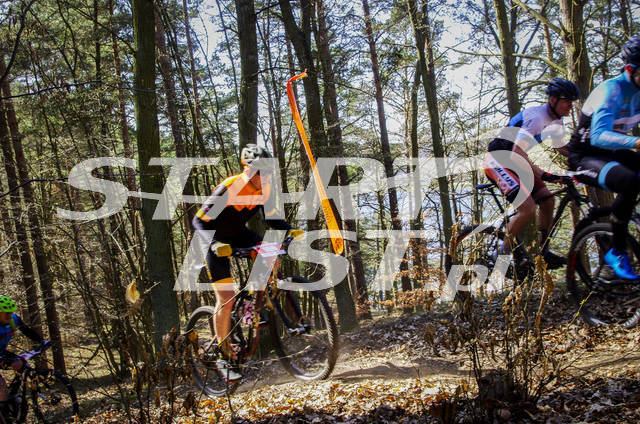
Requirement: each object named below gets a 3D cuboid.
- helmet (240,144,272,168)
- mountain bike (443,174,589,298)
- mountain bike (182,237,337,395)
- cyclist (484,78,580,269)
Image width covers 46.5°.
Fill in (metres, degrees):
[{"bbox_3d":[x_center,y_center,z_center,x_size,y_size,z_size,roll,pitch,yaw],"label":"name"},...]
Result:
[{"bbox_3d":[-0.466,-0.401,5.430,0.280,0.170,0.205,-2,6,42],"label":"helmet"},{"bbox_3d":[1.951,0.254,6.564,1.850,1.040,0.710,-8,4,32],"label":"mountain bike"},{"bbox_3d":[-0.525,0.839,5.610,0.730,1.010,1.880,-6,-11,-43],"label":"mountain bike"},{"bbox_3d":[1.901,-0.273,6.503,0.950,1.630,0.620,-4,5,32],"label":"cyclist"}]

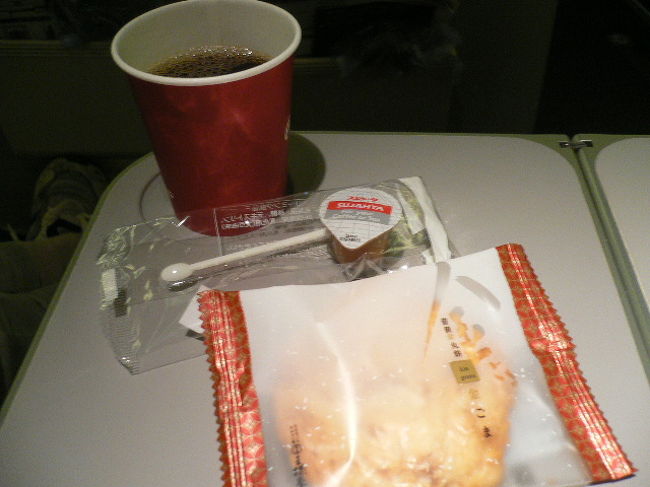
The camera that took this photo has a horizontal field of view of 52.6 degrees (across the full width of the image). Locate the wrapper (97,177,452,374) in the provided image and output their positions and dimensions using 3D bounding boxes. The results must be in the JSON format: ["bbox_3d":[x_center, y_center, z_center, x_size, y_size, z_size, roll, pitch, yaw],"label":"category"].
[{"bbox_3d":[-0.013,0.005,0.290,0.158,0.023,0.075,-11,44,-11],"label":"wrapper"}]

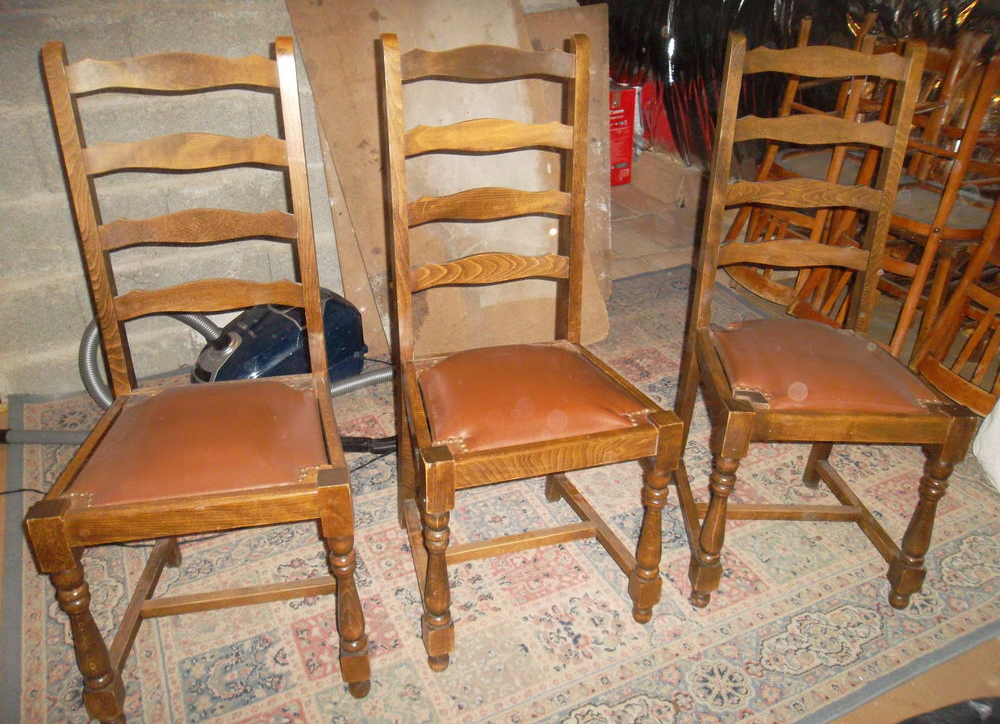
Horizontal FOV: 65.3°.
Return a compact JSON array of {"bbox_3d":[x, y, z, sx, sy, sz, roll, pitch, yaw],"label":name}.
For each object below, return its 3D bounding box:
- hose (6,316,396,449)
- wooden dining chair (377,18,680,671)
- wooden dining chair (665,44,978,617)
[{"bbox_3d":[-0.801,0.027,2.222,1.060,0.250,0.440,1,27,0],"label":"hose"},{"bbox_3d":[0.034,-0.017,1.448,0.451,1.059,0.467,-7,28,-16],"label":"wooden dining chair"},{"bbox_3d":[0.626,-0.062,1.556,0.451,1.059,0.467,1,27,-1],"label":"wooden dining chair"}]

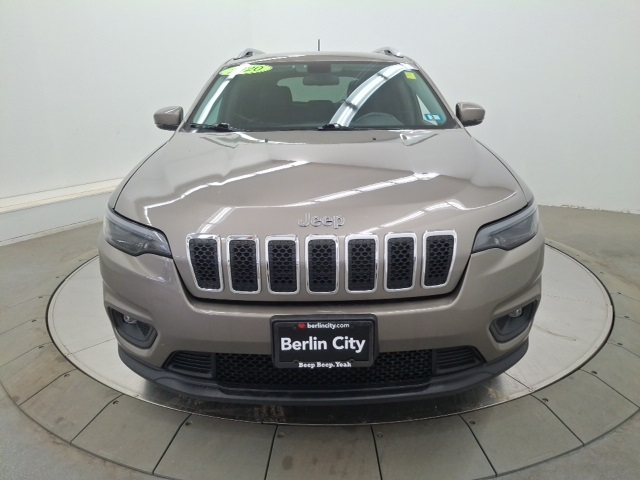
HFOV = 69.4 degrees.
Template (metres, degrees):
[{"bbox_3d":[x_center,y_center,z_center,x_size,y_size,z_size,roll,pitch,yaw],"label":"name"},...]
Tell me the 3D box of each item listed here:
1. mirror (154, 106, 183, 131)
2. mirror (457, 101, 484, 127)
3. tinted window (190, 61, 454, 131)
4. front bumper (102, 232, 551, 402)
[{"bbox_3d":[-0.951,-0.773,2.917,0.190,0.155,0.150,-1,17,0],"label":"mirror"},{"bbox_3d":[0.939,-0.802,2.917,0.190,0.155,0.150,-1,17,0],"label":"mirror"},{"bbox_3d":[-0.008,-0.874,2.723,1.450,0.160,0.880,-1,45,0],"label":"tinted window"},{"bbox_3d":[0.010,0.254,1.726,1.800,0.520,0.550,-1,17,0],"label":"front bumper"}]

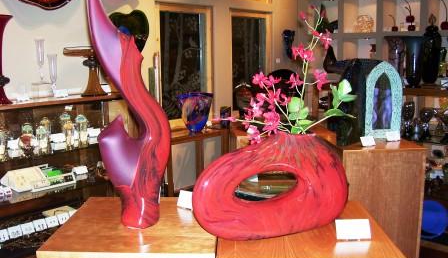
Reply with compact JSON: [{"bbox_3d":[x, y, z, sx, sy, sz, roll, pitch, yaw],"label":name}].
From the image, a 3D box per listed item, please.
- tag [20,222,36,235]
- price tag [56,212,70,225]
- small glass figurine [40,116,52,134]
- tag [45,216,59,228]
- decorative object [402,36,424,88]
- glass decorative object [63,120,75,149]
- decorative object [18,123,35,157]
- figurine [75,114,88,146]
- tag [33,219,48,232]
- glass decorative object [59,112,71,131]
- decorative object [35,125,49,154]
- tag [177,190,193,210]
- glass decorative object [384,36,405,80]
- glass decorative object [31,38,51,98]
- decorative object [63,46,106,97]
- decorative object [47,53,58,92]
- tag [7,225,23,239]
[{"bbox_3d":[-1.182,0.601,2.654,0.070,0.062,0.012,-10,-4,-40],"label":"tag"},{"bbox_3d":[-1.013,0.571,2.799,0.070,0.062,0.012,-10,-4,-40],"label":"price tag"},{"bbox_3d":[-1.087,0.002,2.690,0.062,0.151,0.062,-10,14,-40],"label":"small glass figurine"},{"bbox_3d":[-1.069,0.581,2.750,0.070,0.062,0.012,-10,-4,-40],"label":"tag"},{"bbox_3d":[1.381,-0.487,3.197,0.150,0.370,0.150,7,13,35],"label":"decorative object"},{"bbox_3d":[-0.868,0.025,2.465,0.062,0.149,0.062,9,14,43],"label":"glass decorative object"},{"bbox_3d":[-1.069,0.045,2.385,0.085,0.144,0.082,9,14,43],"label":"decorative object"},{"bbox_3d":[-0.893,0.004,2.754,0.070,0.189,0.070,-10,14,-40],"label":"figurine"},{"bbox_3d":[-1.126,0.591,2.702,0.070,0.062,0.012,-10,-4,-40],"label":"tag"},{"bbox_3d":[-0.963,-0.020,2.691,0.060,0.160,0.060,9,14,43],"label":"glass decorative object"},{"bbox_3d":[-0.998,0.046,2.425,0.067,0.127,0.067,9,14,43],"label":"decorative object"},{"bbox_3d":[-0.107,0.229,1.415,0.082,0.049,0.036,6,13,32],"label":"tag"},{"bbox_3d":[1.177,-0.471,3.032,0.152,0.322,0.152,-9,13,-39],"label":"glass decorative object"},{"bbox_3d":[-1.068,-0.356,2.576,0.110,0.335,0.100,-10,14,-40],"label":"glass decorative object"},{"bbox_3d":[-0.753,-0.331,2.548,0.310,0.272,0.310,9,14,43],"label":"decorative object"},{"bbox_3d":[-1.012,-0.321,2.613,0.060,0.236,0.060,9,14,43],"label":"decorative object"},{"bbox_3d":[-1.185,0.588,2.498,0.070,0.055,0.030,-10,14,-42],"label":"tag"}]

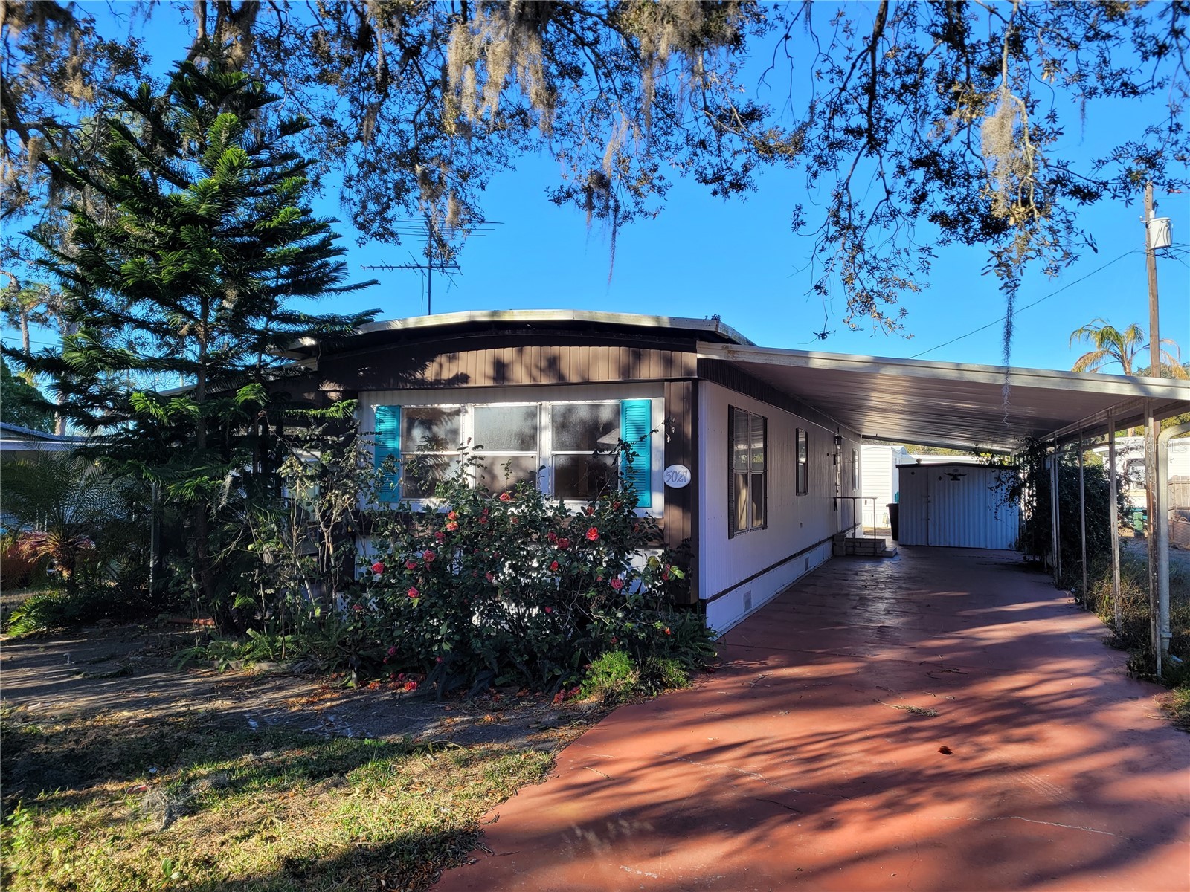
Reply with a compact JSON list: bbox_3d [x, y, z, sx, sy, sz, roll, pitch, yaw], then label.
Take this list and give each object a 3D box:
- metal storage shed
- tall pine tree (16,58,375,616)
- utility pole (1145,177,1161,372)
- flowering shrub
[{"bbox_3d":[8.589,1.367,21.156,2.600,1.900,2.200,-1,-2,21],"label":"metal storage shed"},{"bbox_3d":[-4.223,-1.130,9.704,3.850,6.050,3.700,-1,-2,21],"label":"tall pine tree"},{"bbox_3d":[15.461,-2.421,24.768,0.290,9.750,0.290,-1,-2,21],"label":"utility pole"},{"bbox_3d":[-0.533,0.929,7.531,2.950,1.800,1.800,-1,-2,21],"label":"flowering shrub"}]

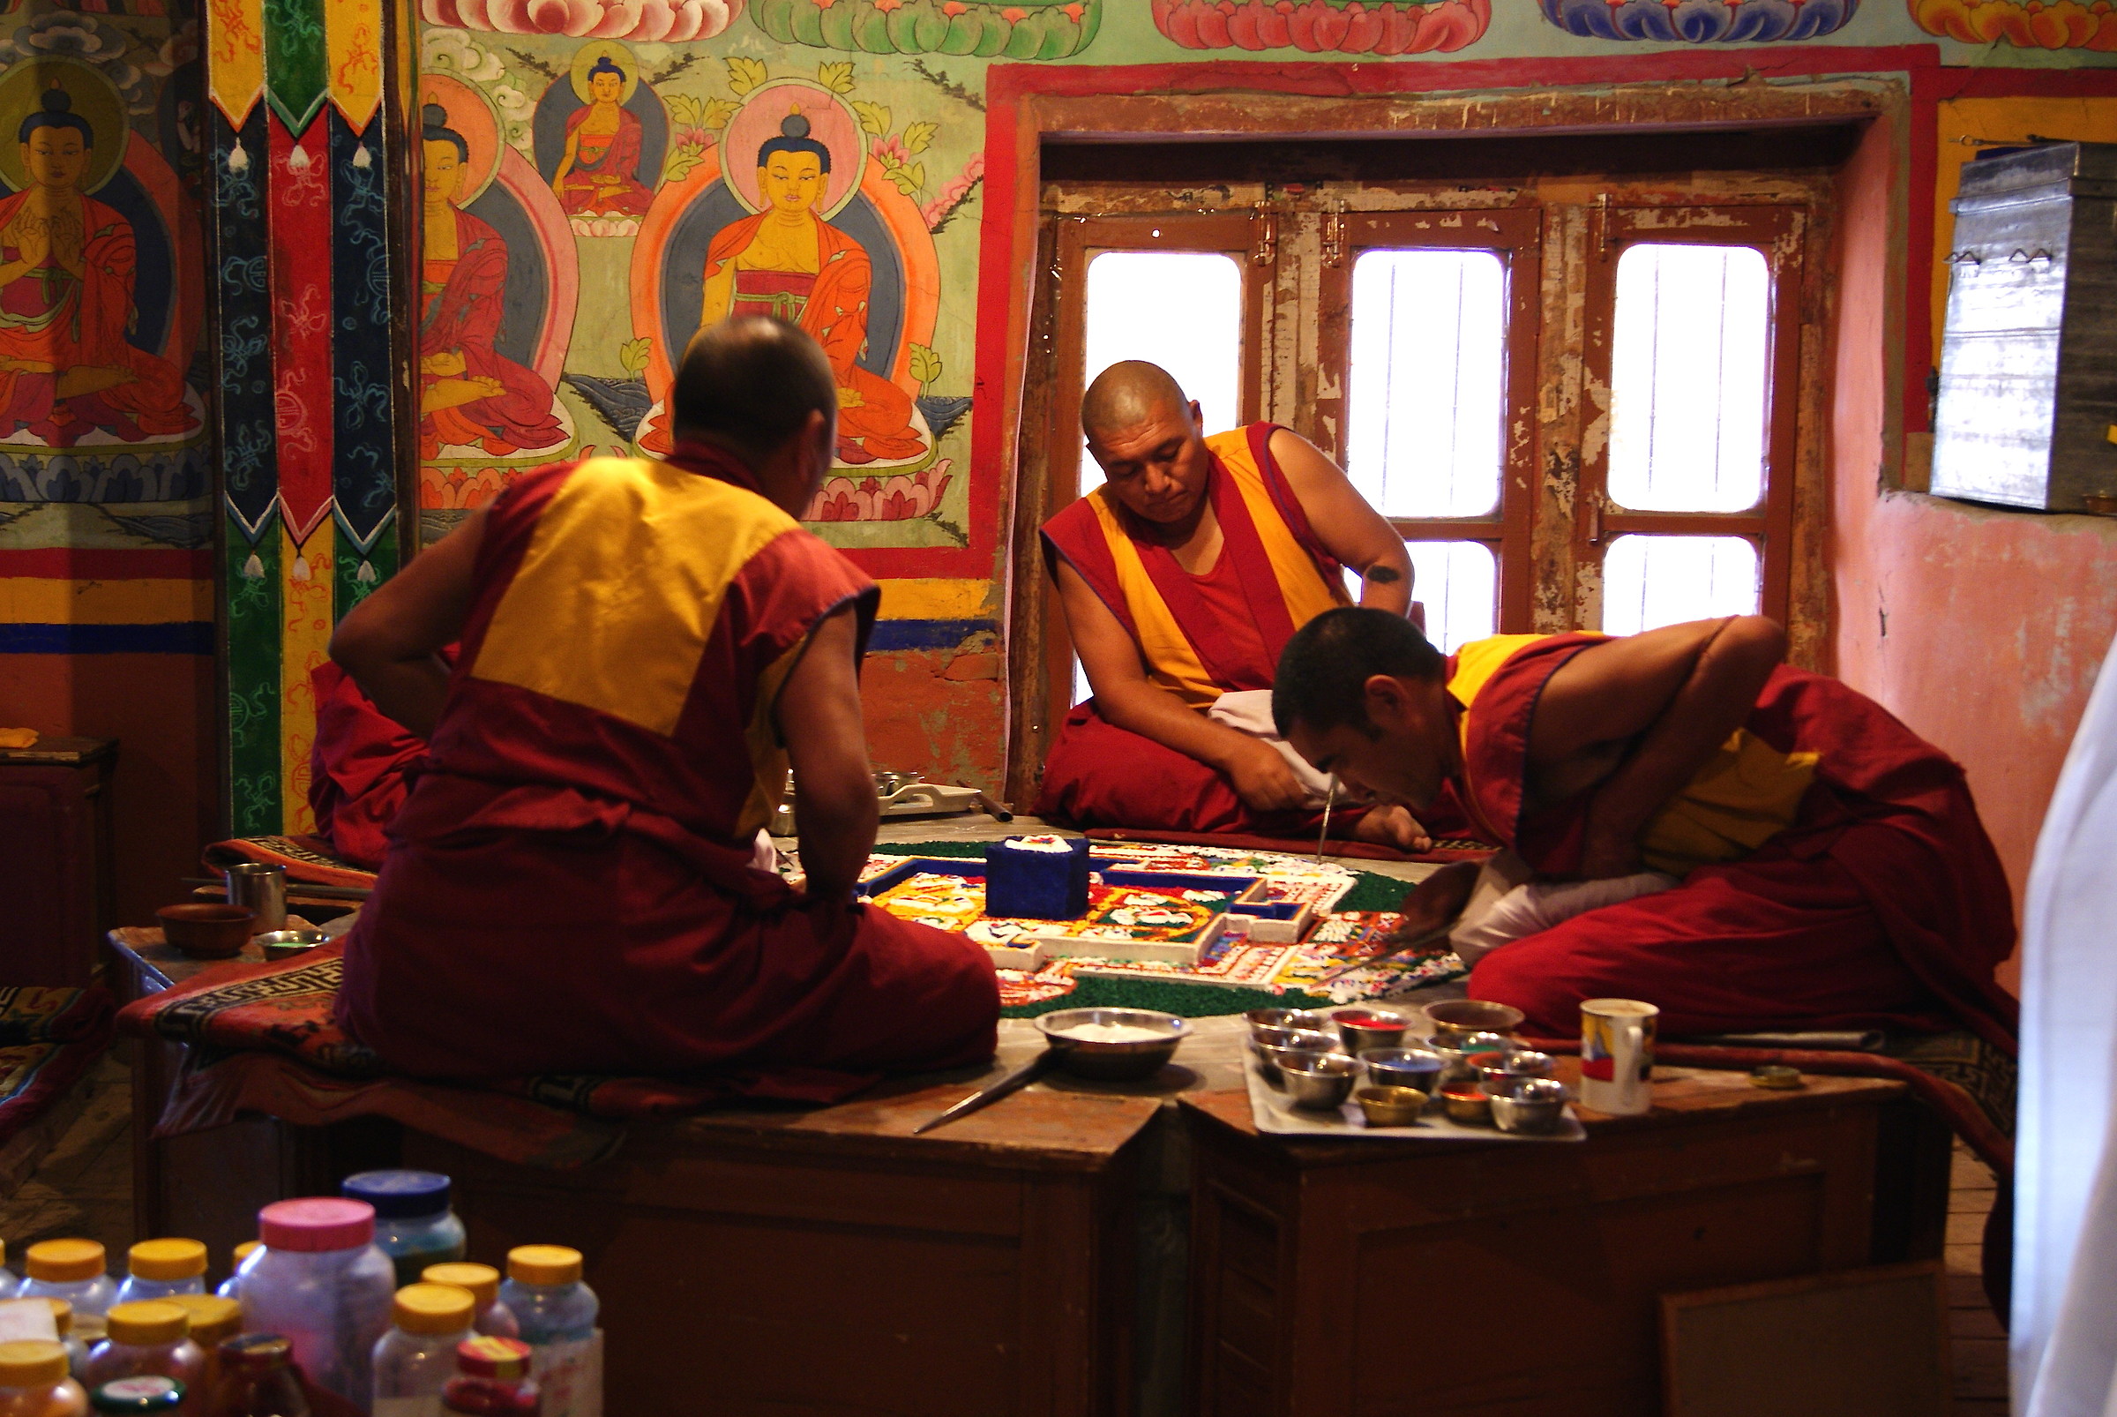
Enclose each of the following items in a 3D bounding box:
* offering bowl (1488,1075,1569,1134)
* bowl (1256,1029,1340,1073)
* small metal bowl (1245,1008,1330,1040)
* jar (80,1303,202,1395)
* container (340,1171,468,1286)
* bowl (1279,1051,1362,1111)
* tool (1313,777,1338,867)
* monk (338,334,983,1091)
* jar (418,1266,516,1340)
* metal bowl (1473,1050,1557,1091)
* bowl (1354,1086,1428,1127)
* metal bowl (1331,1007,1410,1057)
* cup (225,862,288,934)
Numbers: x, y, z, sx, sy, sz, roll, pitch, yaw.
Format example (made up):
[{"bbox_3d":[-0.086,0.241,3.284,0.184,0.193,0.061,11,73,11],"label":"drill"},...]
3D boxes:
[{"bbox_3d":[0.450,0.386,2.946,0.080,0.038,0.080,1,7,0],"label":"offering bowl"},{"bbox_3d":[0.240,0.356,3.100,0.094,0.043,0.094,0,7,0],"label":"bowl"},{"bbox_3d":[0.239,0.345,3.191,0.093,0.043,0.093,0,7,0],"label":"small metal bowl"},{"bbox_3d":[-0.720,0.555,2.429,0.094,0.155,0.094,0,7,0],"label":"jar"},{"bbox_3d":[-0.570,0.501,2.642,0.118,0.190,0.118,1,7,0],"label":"container"},{"bbox_3d":[0.257,0.371,3.030,0.080,0.040,0.080,1,7,0],"label":"bowl"},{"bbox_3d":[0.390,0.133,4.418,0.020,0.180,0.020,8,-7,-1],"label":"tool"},{"bbox_3d":[-0.430,-0.055,3.370,0.660,0.780,0.580,6,9,33],"label":"monk"},{"bbox_3d":[-0.480,0.527,2.463,0.090,0.145,0.090,1,7,0],"label":"jar"},{"bbox_3d":[0.451,0.372,3.052,0.082,0.039,0.082,1,7,0],"label":"metal bowl"},{"bbox_3d":[0.321,0.385,2.941,0.070,0.027,0.070,0,7,0],"label":"bowl"},{"bbox_3d":[0.330,0.345,3.235,0.077,0.035,0.077,1,7,0],"label":"metal bowl"},{"bbox_3d":[-0.996,0.237,3.801,0.070,0.076,0.070,1,7,0],"label":"cup"}]

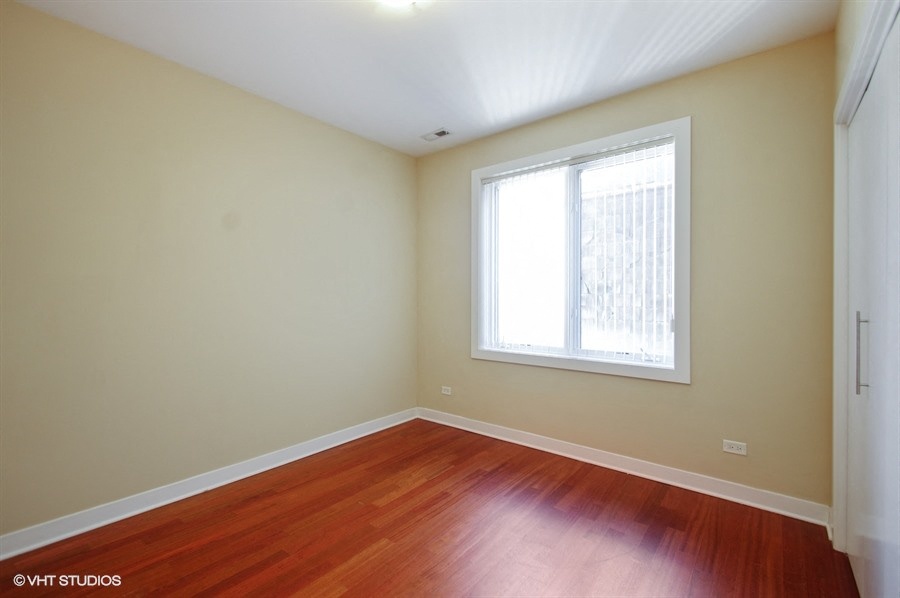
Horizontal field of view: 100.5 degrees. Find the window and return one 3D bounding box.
[{"bbox_3d":[0.906,-0.317,2.994,1.720,1.745,0.110,0,0,38],"label":"window"}]

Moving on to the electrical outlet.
[{"bbox_3d":[1.750,0.915,2.303,0.114,0.071,0.012,0,0,38],"label":"electrical outlet"}]

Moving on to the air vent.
[{"bbox_3d":[-0.126,-1.463,3.353,0.285,0.018,0.130,0,0,38],"label":"air vent"}]

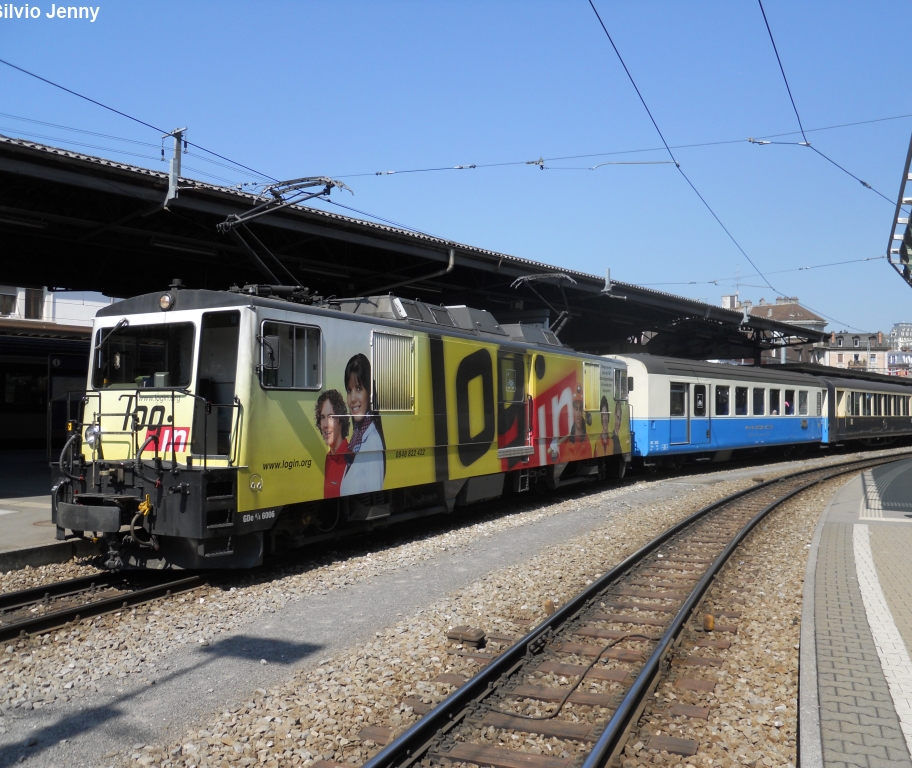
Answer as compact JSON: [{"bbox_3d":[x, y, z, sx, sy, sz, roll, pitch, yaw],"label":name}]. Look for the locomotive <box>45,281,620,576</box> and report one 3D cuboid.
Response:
[{"bbox_3d":[-0.123,0.543,15.764,2.700,3.700,15.800,-1,-2,29],"label":"locomotive"}]

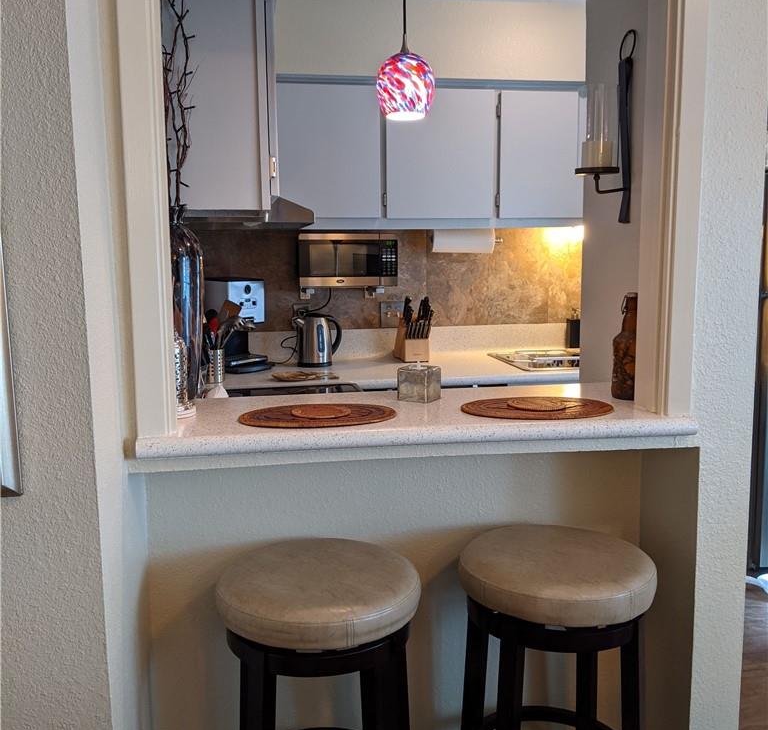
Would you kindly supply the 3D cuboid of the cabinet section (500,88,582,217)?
[{"bbox_3d":[0.673,-0.954,3.707,0.394,0.557,0.320,-2,8,-10],"label":"cabinet section"}]

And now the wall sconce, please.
[{"bbox_3d":[0.513,-0.549,1.846,0.133,0.437,0.098,-2,8,-10],"label":"wall sconce"}]

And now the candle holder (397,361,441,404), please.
[{"bbox_3d":[0.080,0.039,1.744,0.072,0.075,0.072,5,9,35],"label":"candle holder"}]

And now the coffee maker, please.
[{"bbox_3d":[-0.659,-0.173,3.395,0.330,0.370,0.200,5,10,37],"label":"coffee maker"}]

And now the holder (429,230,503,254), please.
[{"bbox_3d":[0.355,-0.541,3.428,0.319,0.120,0.115,-2,8,-10],"label":"holder"}]

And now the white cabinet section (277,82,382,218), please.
[{"bbox_3d":[-0.268,-0.926,3.546,0.476,0.554,0.320,-2,8,-10],"label":"white cabinet section"}]

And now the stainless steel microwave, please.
[{"bbox_3d":[-0.166,-0.437,3.352,0.396,0.218,0.320,-2,8,-10],"label":"stainless steel microwave"}]

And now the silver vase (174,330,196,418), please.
[{"bbox_3d":[-0.425,0.001,1.590,0.100,0.200,0.100,-2,8,-10],"label":"silver vase"}]

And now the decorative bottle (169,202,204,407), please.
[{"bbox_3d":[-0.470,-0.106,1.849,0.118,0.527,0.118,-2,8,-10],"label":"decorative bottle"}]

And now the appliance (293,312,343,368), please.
[{"bbox_3d":[-0.274,-0.107,3.234,0.205,0.215,0.150,-4,9,-27],"label":"appliance"}]

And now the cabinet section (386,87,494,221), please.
[{"bbox_3d":[0.225,-0.939,3.630,0.498,0.555,0.320,-2,8,-10],"label":"cabinet section"}]

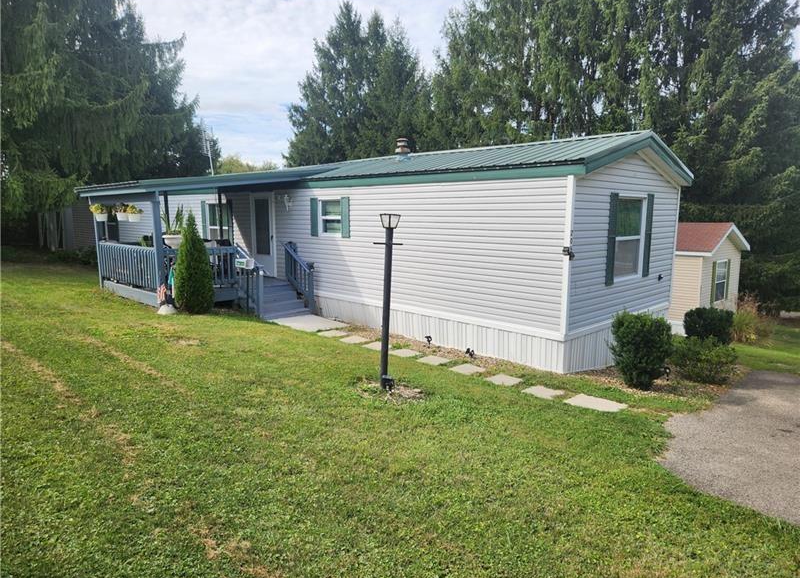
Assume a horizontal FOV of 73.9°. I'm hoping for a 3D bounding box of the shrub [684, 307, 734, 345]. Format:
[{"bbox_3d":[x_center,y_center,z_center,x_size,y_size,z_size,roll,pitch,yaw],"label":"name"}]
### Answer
[{"bbox_3d":[6.347,0.831,10.900,0.940,0.930,0.920,5,9,30],"label":"shrub"}]

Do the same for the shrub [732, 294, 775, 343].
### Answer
[{"bbox_3d":[10.974,0.916,16.500,1.150,1.520,1.100,6,9,34],"label":"shrub"}]

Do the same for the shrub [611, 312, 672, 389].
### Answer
[{"bbox_3d":[3.271,0.833,7.200,0.770,1.020,0.760,4,9,25],"label":"shrub"}]

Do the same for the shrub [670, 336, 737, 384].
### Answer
[{"bbox_3d":[4.540,1.055,7.950,0.900,0.680,0.850,5,9,30],"label":"shrub"}]

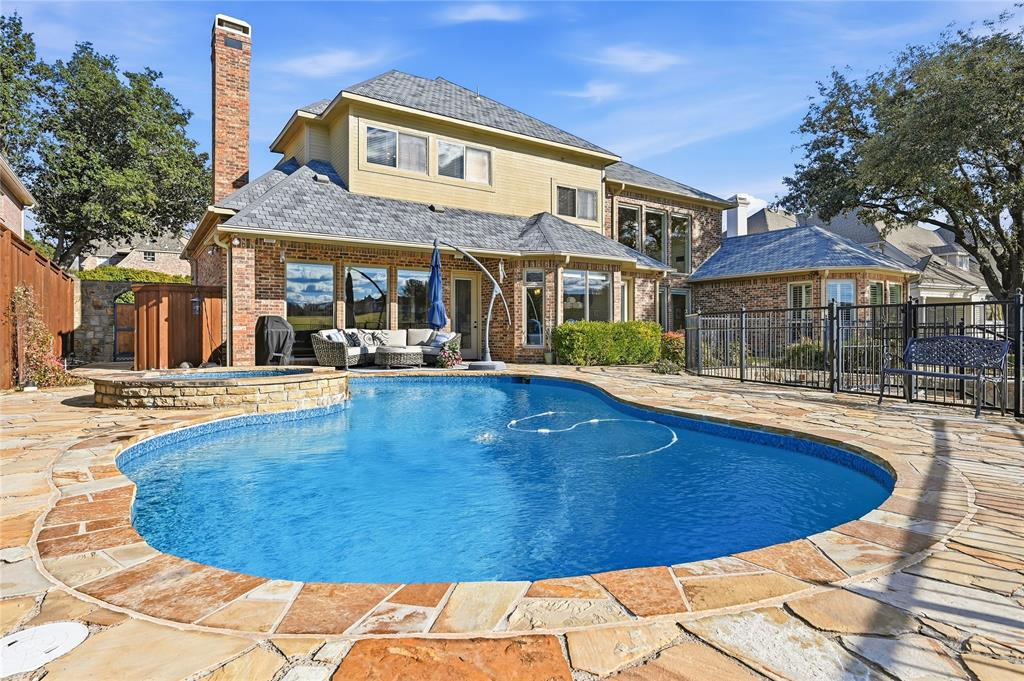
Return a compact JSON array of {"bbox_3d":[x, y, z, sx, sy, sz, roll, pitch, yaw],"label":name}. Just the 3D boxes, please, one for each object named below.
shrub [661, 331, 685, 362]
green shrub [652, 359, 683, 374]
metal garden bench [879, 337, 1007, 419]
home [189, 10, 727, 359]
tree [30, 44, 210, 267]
[{"bbox_3d":[3.978,0.209,13.300,0.680,0.940,0.680,0,1,17],"label":"shrub"},{"bbox_3d":[3.427,0.573,11.900,0.640,0.340,0.560,0,1,16],"label":"green shrub"},{"bbox_3d":[5.175,0.398,6.523,0.580,0.880,1.170,-1,1,-17],"label":"metal garden bench"},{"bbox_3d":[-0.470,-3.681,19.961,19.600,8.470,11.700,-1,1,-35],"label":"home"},{"bbox_3d":[-16.500,-5.885,22.700,6.800,12.900,6.800,-1,1,-36],"label":"tree"}]

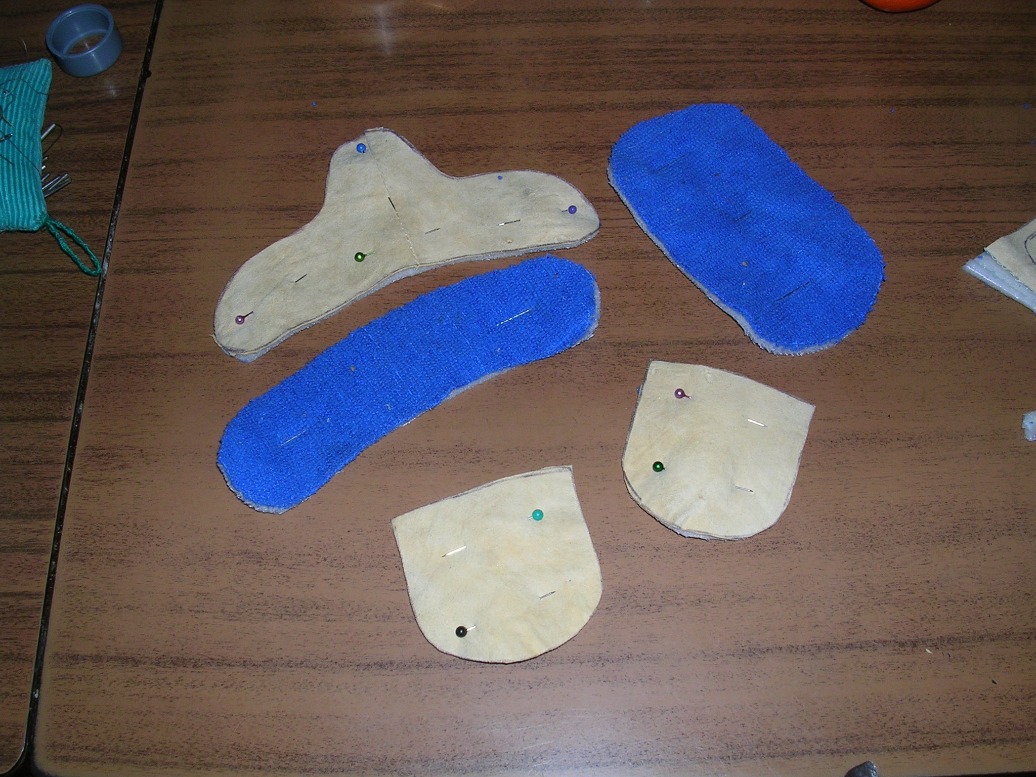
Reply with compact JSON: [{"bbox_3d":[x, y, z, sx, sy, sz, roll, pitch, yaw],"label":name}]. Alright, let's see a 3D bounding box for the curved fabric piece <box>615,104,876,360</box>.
[{"bbox_3d":[0.097,-0.072,0.485,0.077,0.008,0.133,-36,71,-14],"label":"curved fabric piece"}]

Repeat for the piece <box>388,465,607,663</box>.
[{"bbox_3d":[-0.005,0.067,0.424,0.072,0.008,0.069,-15,67,-6],"label":"piece"}]

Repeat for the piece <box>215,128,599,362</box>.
[{"bbox_3d":[-0.057,-0.073,0.485,0.169,0.008,0.088,-20,68,-9],"label":"piece"}]

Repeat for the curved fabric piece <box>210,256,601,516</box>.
[{"bbox_3d":[-0.042,-0.009,0.458,0.171,0.008,0.054,-30,70,-12],"label":"curved fabric piece"}]

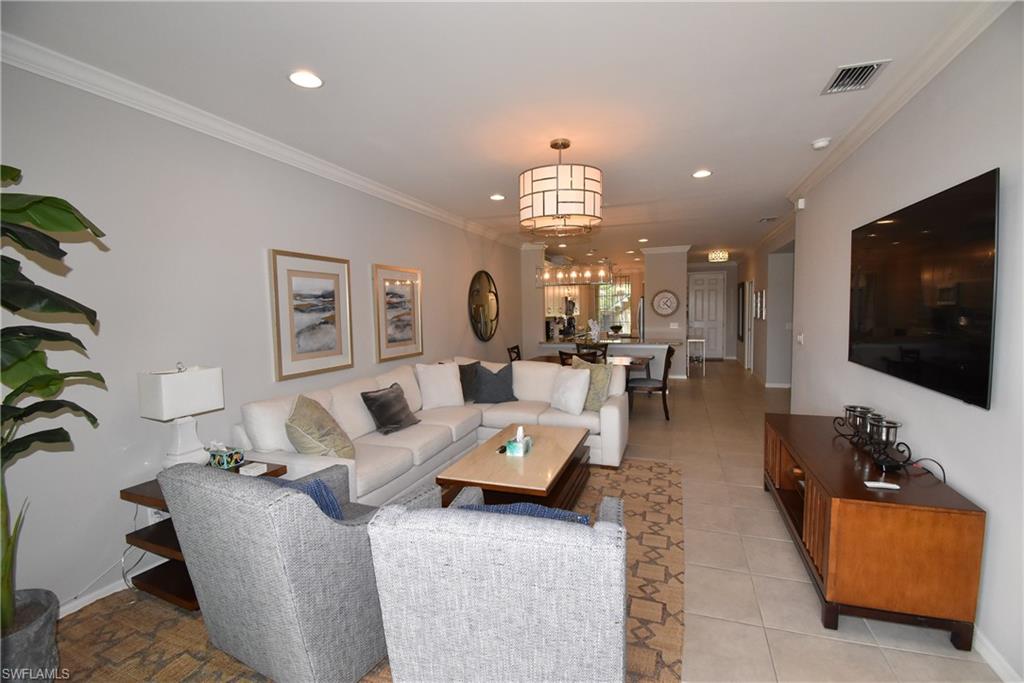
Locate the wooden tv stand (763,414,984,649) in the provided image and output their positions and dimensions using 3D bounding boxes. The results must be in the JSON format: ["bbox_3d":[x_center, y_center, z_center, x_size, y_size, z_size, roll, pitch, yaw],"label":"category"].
[{"bbox_3d":[2.116,1.017,2.749,0.574,0.680,1.669,1,5,22],"label":"wooden tv stand"}]

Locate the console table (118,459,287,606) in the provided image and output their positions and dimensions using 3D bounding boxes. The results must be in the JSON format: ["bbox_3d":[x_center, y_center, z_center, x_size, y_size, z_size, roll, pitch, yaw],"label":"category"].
[{"bbox_3d":[-1.859,1.133,2.656,0.582,0.582,0.618,1,5,22],"label":"console table"}]

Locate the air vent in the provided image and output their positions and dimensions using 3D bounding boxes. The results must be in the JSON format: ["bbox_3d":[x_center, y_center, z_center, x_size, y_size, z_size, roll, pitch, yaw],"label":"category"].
[{"bbox_3d":[1.953,-1.504,2.437,0.250,0.030,0.350,1,5,22],"label":"air vent"}]

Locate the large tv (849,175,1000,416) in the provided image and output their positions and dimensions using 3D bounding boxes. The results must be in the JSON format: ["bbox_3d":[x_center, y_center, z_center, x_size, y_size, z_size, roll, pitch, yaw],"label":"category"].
[{"bbox_3d":[2.375,-0.283,2.572,0.045,1.021,1.696,1,5,22],"label":"large tv"}]

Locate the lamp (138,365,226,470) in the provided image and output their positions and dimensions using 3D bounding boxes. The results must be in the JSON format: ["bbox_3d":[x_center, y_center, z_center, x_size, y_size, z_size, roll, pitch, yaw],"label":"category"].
[{"bbox_3d":[-1.929,0.490,2.528,0.210,0.722,0.330,1,5,22],"label":"lamp"}]

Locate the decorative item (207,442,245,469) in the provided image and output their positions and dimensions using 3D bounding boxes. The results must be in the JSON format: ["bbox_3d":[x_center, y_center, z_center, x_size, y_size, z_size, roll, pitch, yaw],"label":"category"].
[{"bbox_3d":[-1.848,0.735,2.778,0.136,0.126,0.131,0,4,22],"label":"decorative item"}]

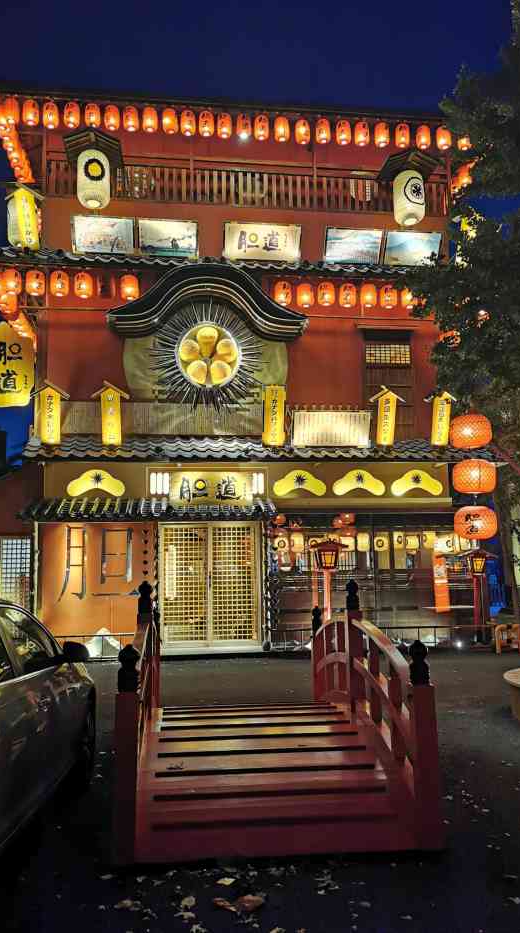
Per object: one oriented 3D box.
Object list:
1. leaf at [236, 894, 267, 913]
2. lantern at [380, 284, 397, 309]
[{"bbox_3d":[-0.044,2.047,3.402,0.135,0.040,0.100,0,-8,-7],"label":"leaf"},{"bbox_3d":[2.409,-3.165,13.594,0.317,0.412,0.317,0,-8,-7],"label":"lantern"}]

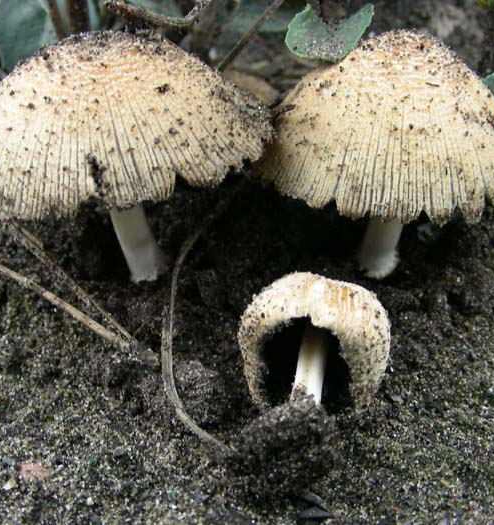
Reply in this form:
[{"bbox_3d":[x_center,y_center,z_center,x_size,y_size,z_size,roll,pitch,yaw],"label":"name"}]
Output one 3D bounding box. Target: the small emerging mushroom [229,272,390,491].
[{"bbox_3d":[0.010,0.018,0.132,0.028,0.034,0.028,0,30,0],"label":"small emerging mushroom"}]

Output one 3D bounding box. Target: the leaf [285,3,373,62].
[{"bbox_3d":[0.020,-0.056,0.187,0.021,0.005,0.018,0,65,0],"label":"leaf"}]

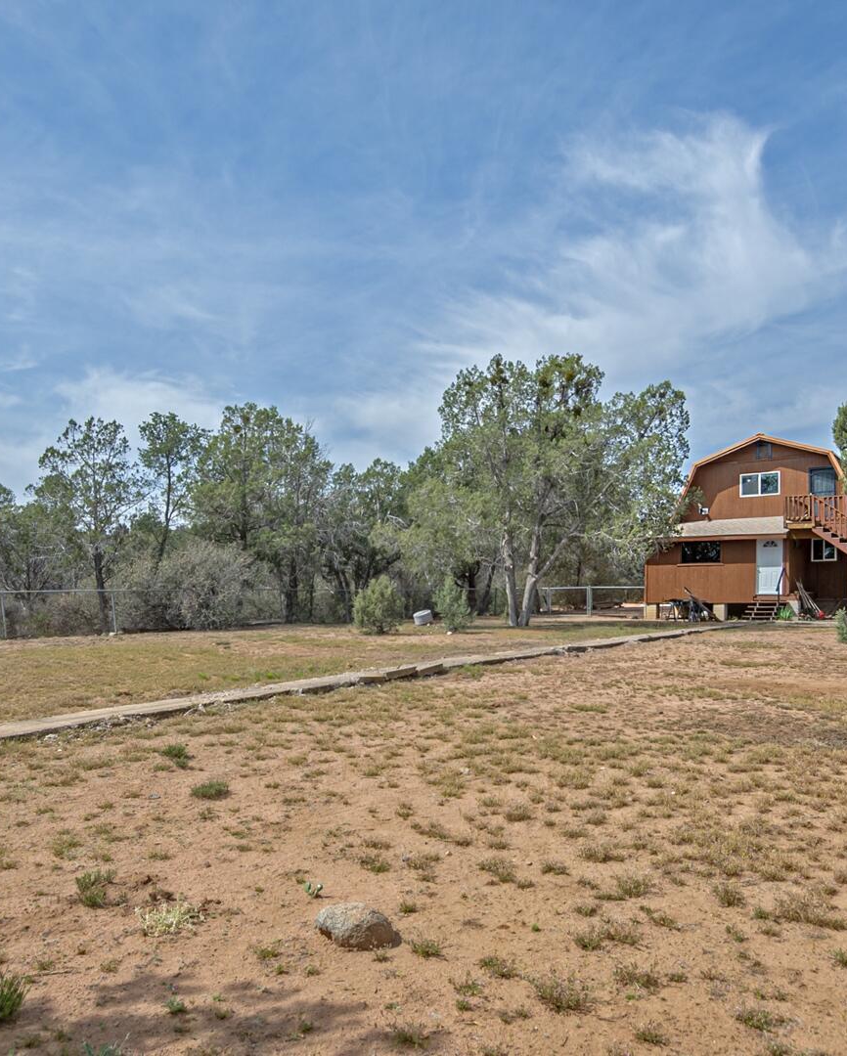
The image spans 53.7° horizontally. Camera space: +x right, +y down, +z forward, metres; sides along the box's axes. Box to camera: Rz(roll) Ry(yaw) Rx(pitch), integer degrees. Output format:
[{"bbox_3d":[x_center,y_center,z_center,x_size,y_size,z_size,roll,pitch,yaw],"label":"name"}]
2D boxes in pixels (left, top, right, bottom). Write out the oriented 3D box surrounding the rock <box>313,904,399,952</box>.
[{"bbox_3d":[-0.275,1.635,3.480,0.330,0.145,0.240,-1,-3,9],"label":"rock"}]

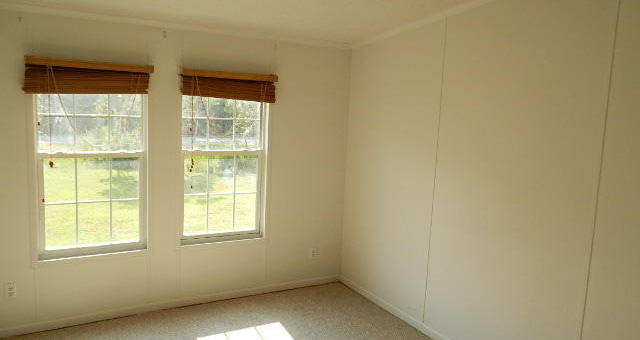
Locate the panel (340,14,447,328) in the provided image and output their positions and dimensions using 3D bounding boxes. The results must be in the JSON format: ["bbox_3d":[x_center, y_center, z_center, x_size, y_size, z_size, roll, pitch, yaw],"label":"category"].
[{"bbox_3d":[0.573,0.005,4.019,0.030,2.260,1.220,-2,8,-30],"label":"panel"}]

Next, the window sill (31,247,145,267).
[{"bbox_3d":[-1.697,0.644,3.511,0.770,0.055,0.080,-2,8,-30],"label":"window sill"}]

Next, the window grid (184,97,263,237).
[{"bbox_3d":[-0.814,-0.029,3.949,0.755,1.300,0.100,-2,8,-30],"label":"window grid"}]

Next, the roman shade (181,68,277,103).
[{"bbox_3d":[-0.730,-0.693,3.831,0.820,0.240,0.075,-2,8,-30],"label":"roman shade"}]

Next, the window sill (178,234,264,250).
[{"bbox_3d":[-0.829,0.620,4.006,0.760,0.055,0.080,-2,8,-30],"label":"window sill"}]

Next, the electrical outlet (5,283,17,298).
[{"bbox_3d":[-2.186,0.854,3.261,0.072,0.116,0.014,-2,8,-30],"label":"electrical outlet"}]

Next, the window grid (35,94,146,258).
[{"bbox_3d":[-1.688,0.003,3.463,0.730,1.260,0.040,-2,8,-30],"label":"window grid"}]

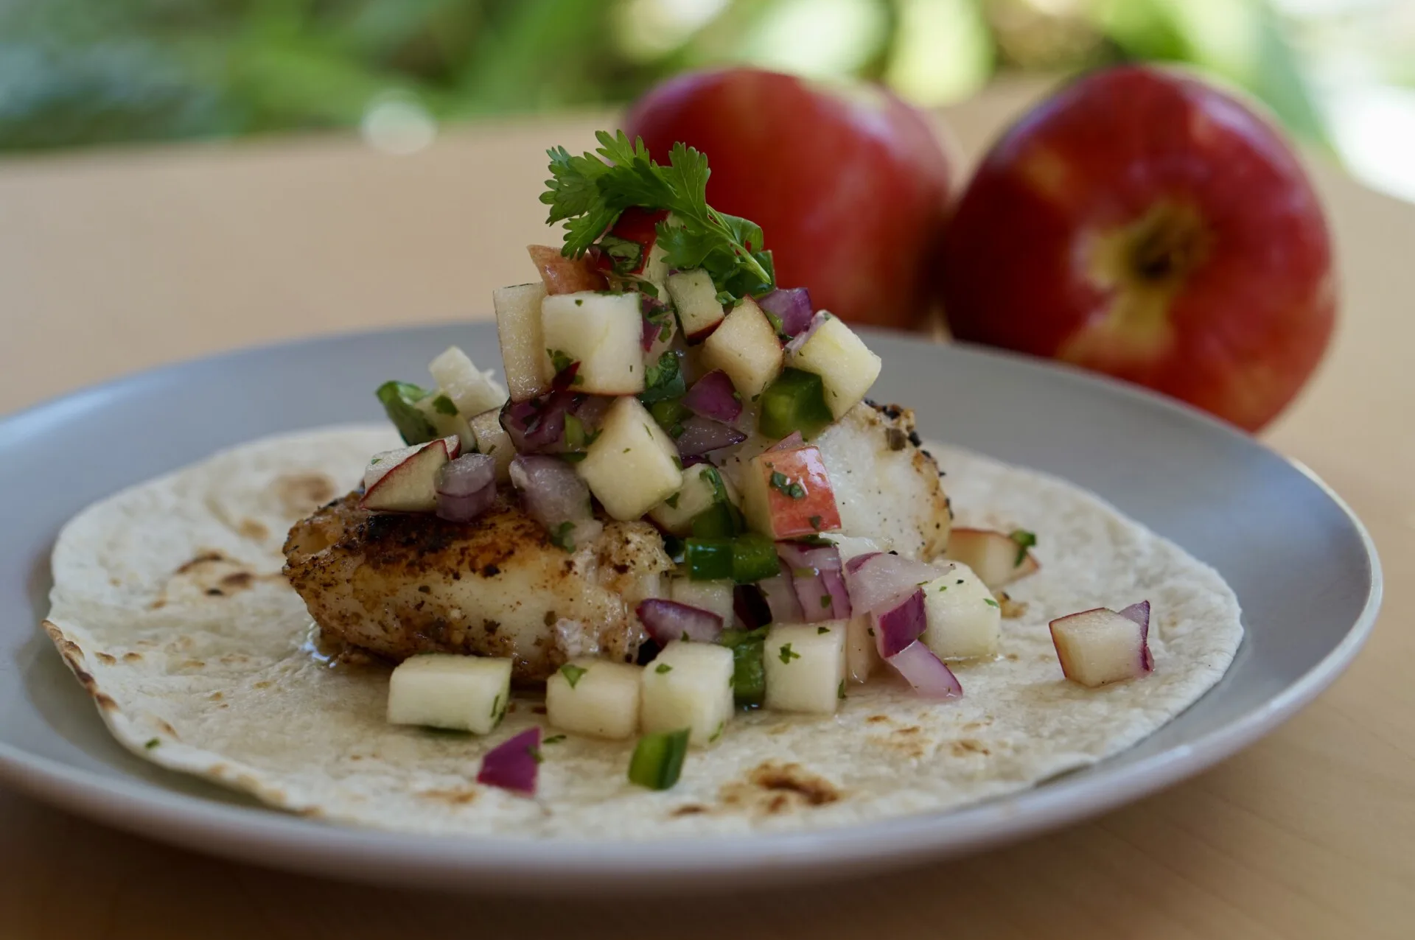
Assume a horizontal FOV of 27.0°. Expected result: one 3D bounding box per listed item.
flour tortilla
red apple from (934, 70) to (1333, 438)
[{"bbox_3d":[-0.012,0.020,0.502,0.200,0.012,0.200,1,19,0],"label":"flour tortilla"},{"bbox_3d":[0.087,-0.041,0.589,0.078,0.078,0.070,2,4,4],"label":"red apple"}]

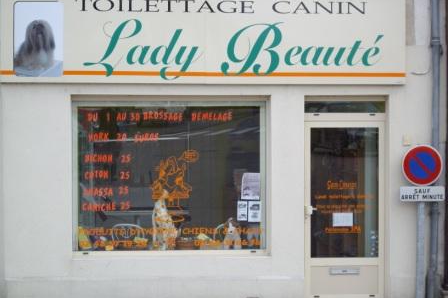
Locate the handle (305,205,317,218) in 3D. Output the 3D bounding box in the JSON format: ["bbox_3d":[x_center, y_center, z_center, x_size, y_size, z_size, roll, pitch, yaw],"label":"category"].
[{"bbox_3d":[0.977,0.706,16.365,0.137,0.135,0.070,0,0,-6],"label":"handle"}]

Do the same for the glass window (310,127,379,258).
[{"bbox_3d":[1.369,0.494,16.450,0.784,1.475,0.050,0,0,-6],"label":"glass window"}]

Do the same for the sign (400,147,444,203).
[{"bbox_3d":[2.211,0.273,16.123,0.506,0.623,0.040,0,0,-6],"label":"sign"}]

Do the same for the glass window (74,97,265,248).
[{"bbox_3d":[-0.602,0.308,16.226,2.176,1.679,0.080,0,0,-6],"label":"glass window"}]

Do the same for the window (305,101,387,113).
[{"bbox_3d":[1.369,-0.471,16.450,0.923,0.136,0.050,0,0,-6],"label":"window"}]

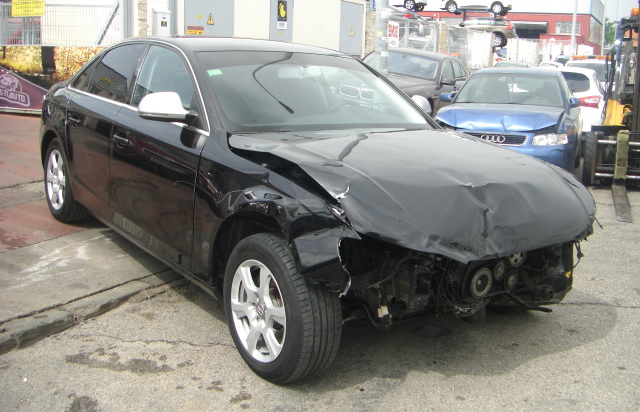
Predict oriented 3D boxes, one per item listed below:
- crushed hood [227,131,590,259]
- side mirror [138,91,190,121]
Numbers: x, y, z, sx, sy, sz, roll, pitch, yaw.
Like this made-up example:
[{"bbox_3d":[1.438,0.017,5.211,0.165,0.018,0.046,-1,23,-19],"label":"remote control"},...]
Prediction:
[{"bbox_3d":[0.467,-0.109,3.298,1.470,0.370,1.140,-5,15,-36],"label":"crushed hood"},{"bbox_3d":[-0.786,-0.486,3.455,0.250,0.160,0.140,-5,15,-36],"label":"side mirror"}]

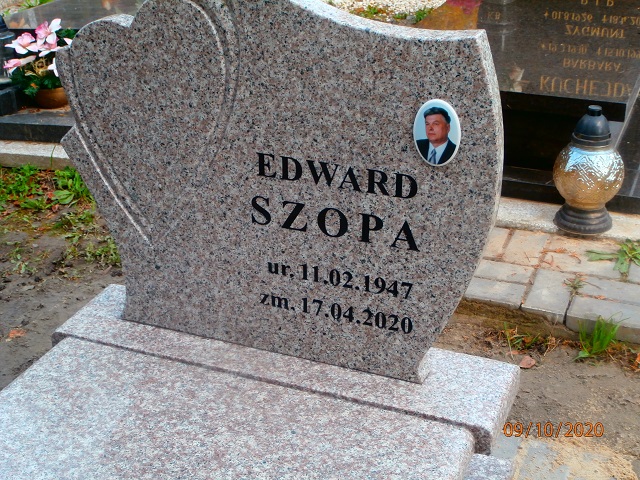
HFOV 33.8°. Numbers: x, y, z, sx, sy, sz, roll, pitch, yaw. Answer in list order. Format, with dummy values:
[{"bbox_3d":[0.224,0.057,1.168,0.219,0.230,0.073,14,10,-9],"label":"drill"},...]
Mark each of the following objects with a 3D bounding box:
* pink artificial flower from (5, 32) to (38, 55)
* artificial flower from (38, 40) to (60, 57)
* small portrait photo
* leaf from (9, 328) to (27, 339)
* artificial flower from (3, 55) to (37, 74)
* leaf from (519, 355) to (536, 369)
[{"bbox_3d":[-0.980,-0.645,3.460,0.105,0.068,0.075,2,27,4],"label":"pink artificial flower"},{"bbox_3d":[-0.888,-0.629,3.460,0.075,0.050,0.060,-5,27,-9],"label":"artificial flower"},{"bbox_3d":[0.180,-0.163,1.618,0.077,0.111,0.008,10,28,19],"label":"small portrait photo"},{"bbox_3d":[-0.693,0.215,2.414,0.040,0.012,0.033,0,27,0],"label":"leaf"},{"bbox_3d":[-0.992,-0.580,3.480,0.105,0.060,0.075,14,30,27],"label":"artificial flower"},{"bbox_3d":[0.454,0.267,2.298,0.036,0.012,0.042,0,27,0],"label":"leaf"}]

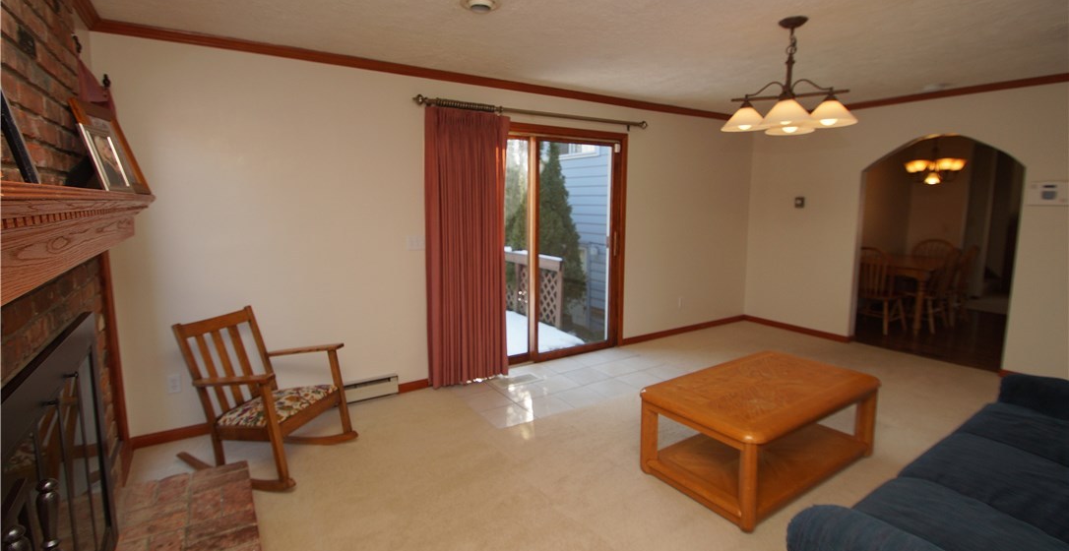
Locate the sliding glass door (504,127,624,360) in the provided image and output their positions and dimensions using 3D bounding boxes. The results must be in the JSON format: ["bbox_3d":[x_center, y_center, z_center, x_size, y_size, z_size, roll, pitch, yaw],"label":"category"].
[{"bbox_3d":[0.080,-0.249,4.045,1.920,2.110,0.120,-6,10,-31],"label":"sliding glass door"}]

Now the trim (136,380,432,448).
[{"bbox_3d":[-1.627,0.938,3.121,1.788,0.072,0.020,-6,10,-31],"label":"trim"}]

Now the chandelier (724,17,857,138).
[{"bbox_3d":[1.430,-1.135,2.509,0.660,0.620,0.660,1,8,14],"label":"chandelier"}]

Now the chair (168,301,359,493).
[{"bbox_3d":[-1.488,0.634,2.522,0.790,0.840,0.540,1,8,14],"label":"chair"}]

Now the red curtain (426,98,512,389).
[{"bbox_3d":[-0.504,-0.208,3.553,0.703,2.145,0.120,-6,10,-31],"label":"red curtain"}]

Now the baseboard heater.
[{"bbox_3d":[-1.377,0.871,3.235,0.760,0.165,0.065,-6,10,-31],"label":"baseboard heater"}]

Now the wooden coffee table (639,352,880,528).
[{"bbox_3d":[1.232,0.812,2.433,1.170,0.435,0.655,-6,10,-31],"label":"wooden coffee table"}]

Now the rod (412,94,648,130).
[{"bbox_3d":[0.110,-1.373,3.784,2.309,0.085,0.115,-6,10,-31],"label":"rod"}]

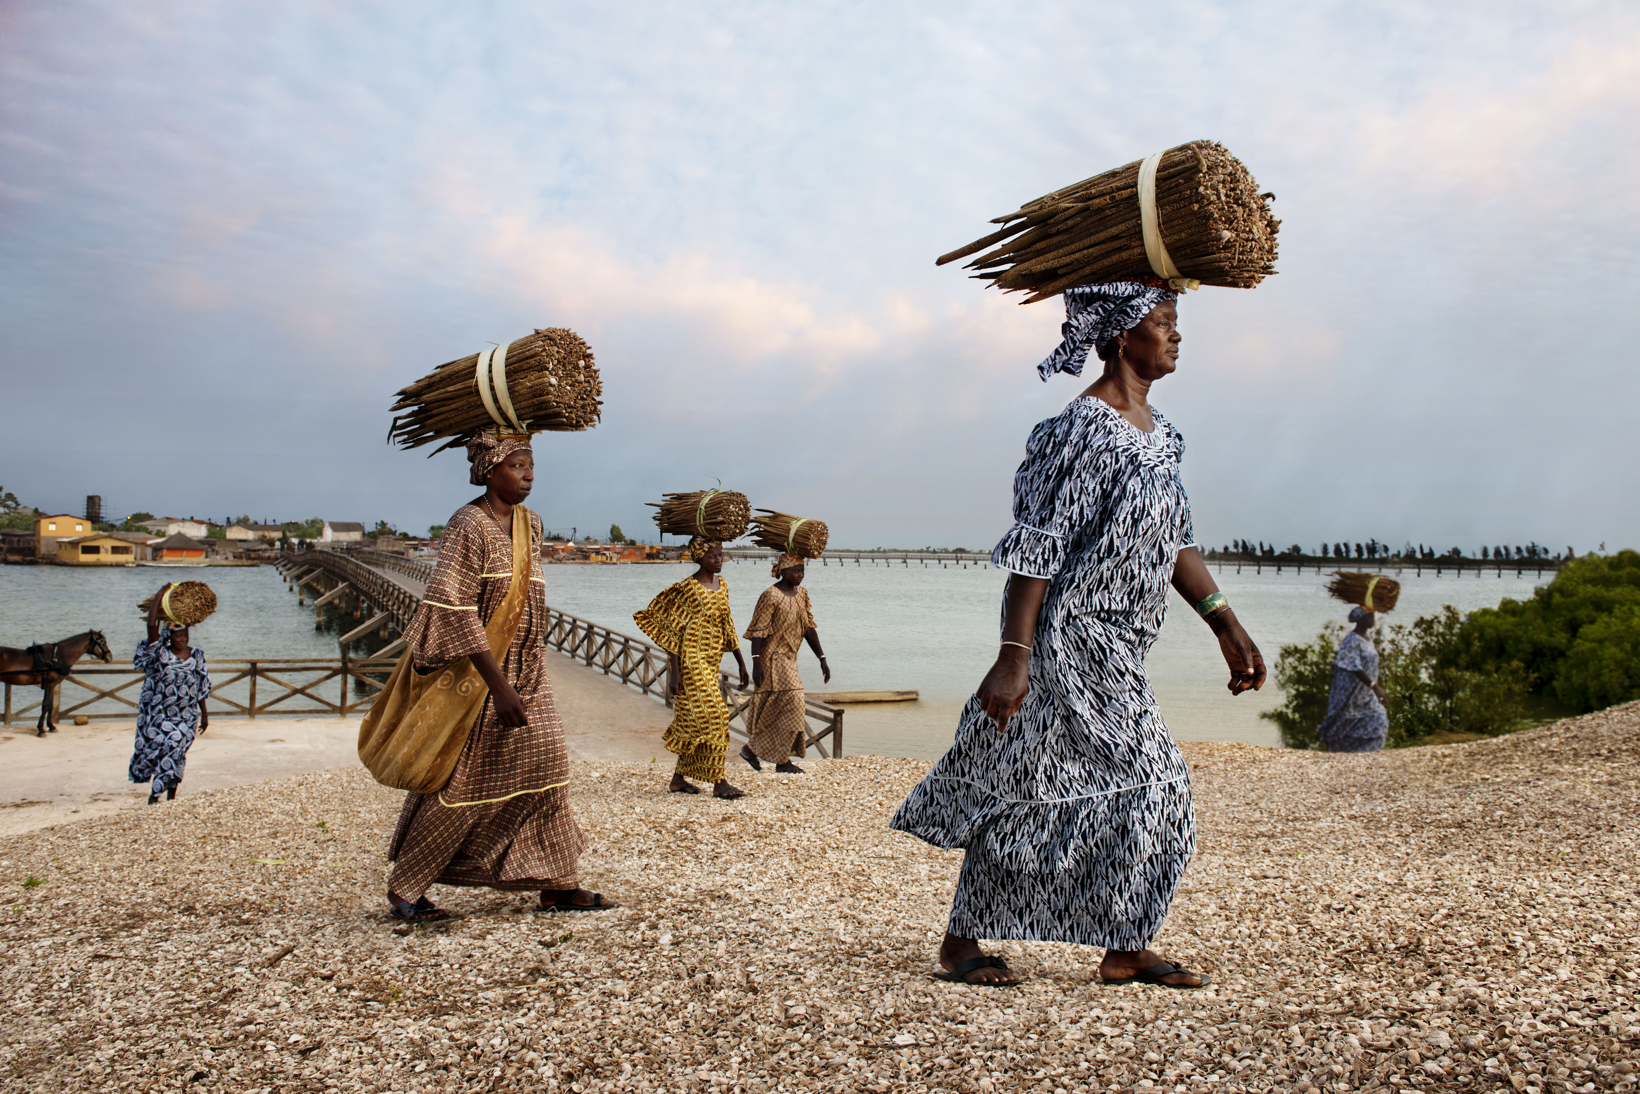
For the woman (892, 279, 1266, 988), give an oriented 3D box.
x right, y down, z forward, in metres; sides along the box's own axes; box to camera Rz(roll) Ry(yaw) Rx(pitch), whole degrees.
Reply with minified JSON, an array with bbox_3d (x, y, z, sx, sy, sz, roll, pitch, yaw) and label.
[{"bbox_3d":[0.626,0.196,2.640,0.800,1.680,0.600,0,0,27],"label":"woman"}]

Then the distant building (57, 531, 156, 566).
[{"bbox_3d":[-116.104,0.158,177.000,9.000,4.700,9.500,1,0,40],"label":"distant building"}]

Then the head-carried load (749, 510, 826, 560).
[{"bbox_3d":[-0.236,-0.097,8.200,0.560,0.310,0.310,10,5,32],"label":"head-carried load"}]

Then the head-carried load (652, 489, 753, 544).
[{"bbox_3d":[-0.776,-0.200,7.120,0.620,0.330,0.330,0,0,33],"label":"head-carried load"}]

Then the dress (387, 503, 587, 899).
[{"bbox_3d":[-1.161,0.540,3.870,0.580,1.370,0.550,1,0,20],"label":"dress"}]

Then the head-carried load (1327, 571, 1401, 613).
[{"bbox_3d":[5.569,0.453,11.200,0.640,0.340,0.360,8,4,34],"label":"head-carried load"}]

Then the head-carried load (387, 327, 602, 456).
[{"bbox_3d":[-1.144,-0.539,3.850,0.680,0.370,0.360,-4,-2,22],"label":"head-carried load"}]

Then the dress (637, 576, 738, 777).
[{"bbox_3d":[-0.867,0.859,7.150,0.500,1.330,0.580,0,0,33],"label":"dress"}]

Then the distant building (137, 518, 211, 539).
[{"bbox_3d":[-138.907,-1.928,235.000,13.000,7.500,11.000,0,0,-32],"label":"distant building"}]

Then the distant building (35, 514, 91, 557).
[{"bbox_3d":[-131.587,-1.780,190.000,7.800,7.600,8.500,1,0,-39],"label":"distant building"}]

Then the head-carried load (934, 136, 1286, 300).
[{"bbox_3d":[0.691,-0.766,2.580,0.700,0.330,0.330,0,0,33],"label":"head-carried load"}]

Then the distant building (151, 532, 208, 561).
[{"bbox_3d":[-112.591,0.000,192.000,8.800,4.900,8.000,0,0,-28],"label":"distant building"}]

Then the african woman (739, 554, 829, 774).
[{"bbox_3d":[-0.264,0.870,8.200,0.520,1.660,0.550,0,0,33],"label":"african woman"}]

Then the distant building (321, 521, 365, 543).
[{"bbox_3d":[-111.259,-3.247,255.000,6.000,5.600,8.800,1,0,40],"label":"distant building"}]

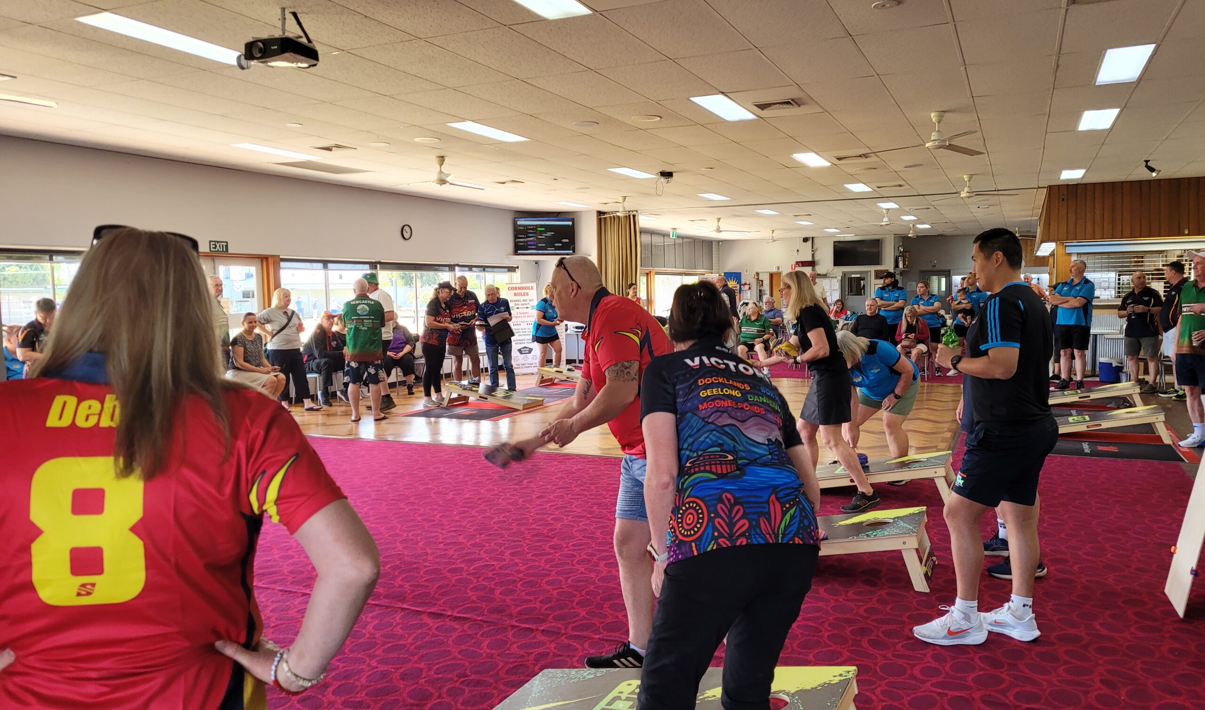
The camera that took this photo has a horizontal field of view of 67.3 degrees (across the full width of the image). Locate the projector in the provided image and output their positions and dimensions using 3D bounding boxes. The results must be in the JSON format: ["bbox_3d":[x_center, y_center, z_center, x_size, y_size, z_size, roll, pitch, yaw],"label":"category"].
[{"bbox_3d":[-1.735,-1.634,4.900,0.310,0.110,0.235,1,4,25],"label":"projector"}]

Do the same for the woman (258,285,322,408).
[{"bbox_3d":[-4.215,-0.097,12.150,0.500,1.670,0.620,3,5,40],"label":"woman"}]

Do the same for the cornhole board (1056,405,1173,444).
[{"bbox_3d":[5.016,0.682,9.198,1.250,0.310,0.610,1,5,26],"label":"cornhole board"}]

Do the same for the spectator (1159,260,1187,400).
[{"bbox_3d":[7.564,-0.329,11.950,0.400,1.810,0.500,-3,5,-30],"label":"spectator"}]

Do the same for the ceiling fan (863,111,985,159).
[{"bbox_3d":[3.026,-2.037,8.266,1.320,0.360,1.320,1,5,25],"label":"ceiling fan"}]

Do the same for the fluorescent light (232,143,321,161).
[{"bbox_3d":[-3.553,-2.215,9.874,0.300,0.080,1.200,1,4,25],"label":"fluorescent light"}]

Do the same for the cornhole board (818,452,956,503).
[{"bbox_3d":[1.954,0.881,6.718,1.240,0.306,0.610,1,5,26],"label":"cornhole board"}]

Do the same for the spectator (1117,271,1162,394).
[{"bbox_3d":[7.602,-0.357,12.800,0.430,1.720,0.600,-4,5,-37],"label":"spectator"}]

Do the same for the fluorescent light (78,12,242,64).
[{"bbox_3d":[-2.620,-1.957,5.596,0.290,0.070,1.200,1,5,25],"label":"fluorescent light"}]

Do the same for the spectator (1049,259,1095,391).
[{"bbox_3d":[6.754,-0.417,13.000,0.420,1.860,0.600,-5,6,-44],"label":"spectator"}]

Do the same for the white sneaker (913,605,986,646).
[{"bbox_3d":[1.505,1.178,3.919,0.308,0.132,0.115,-1,4,-3],"label":"white sneaker"}]

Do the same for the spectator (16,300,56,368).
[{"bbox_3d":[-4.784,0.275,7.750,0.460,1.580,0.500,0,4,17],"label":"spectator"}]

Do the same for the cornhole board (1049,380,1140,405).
[{"bbox_3d":[6.081,0.507,11.396,1.250,0.310,0.610,1,5,26],"label":"cornhole board"}]

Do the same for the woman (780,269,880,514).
[{"bbox_3d":[1.477,0.247,6.205,0.820,1.660,0.550,1,5,25],"label":"woman"}]

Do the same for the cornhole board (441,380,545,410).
[{"bbox_3d":[-1.454,0.545,12.318,1.220,0.310,0.610,1,5,25],"label":"cornhole board"}]

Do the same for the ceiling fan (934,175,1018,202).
[{"bbox_3d":[5.266,-2.398,12.893,1.300,0.340,1.300,1,4,25],"label":"ceiling fan"}]

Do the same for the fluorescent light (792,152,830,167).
[{"bbox_3d":[2.619,-2.452,11.292,0.290,0.070,1.200,1,5,25],"label":"fluorescent light"}]

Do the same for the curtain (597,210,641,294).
[{"bbox_3d":[0.362,-1.298,18.190,0.880,3.080,0.250,1,4,25],"label":"curtain"}]

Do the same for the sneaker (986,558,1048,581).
[{"bbox_3d":[2.192,1.111,4.782,0.302,0.114,0.112,-1,4,-1],"label":"sneaker"}]

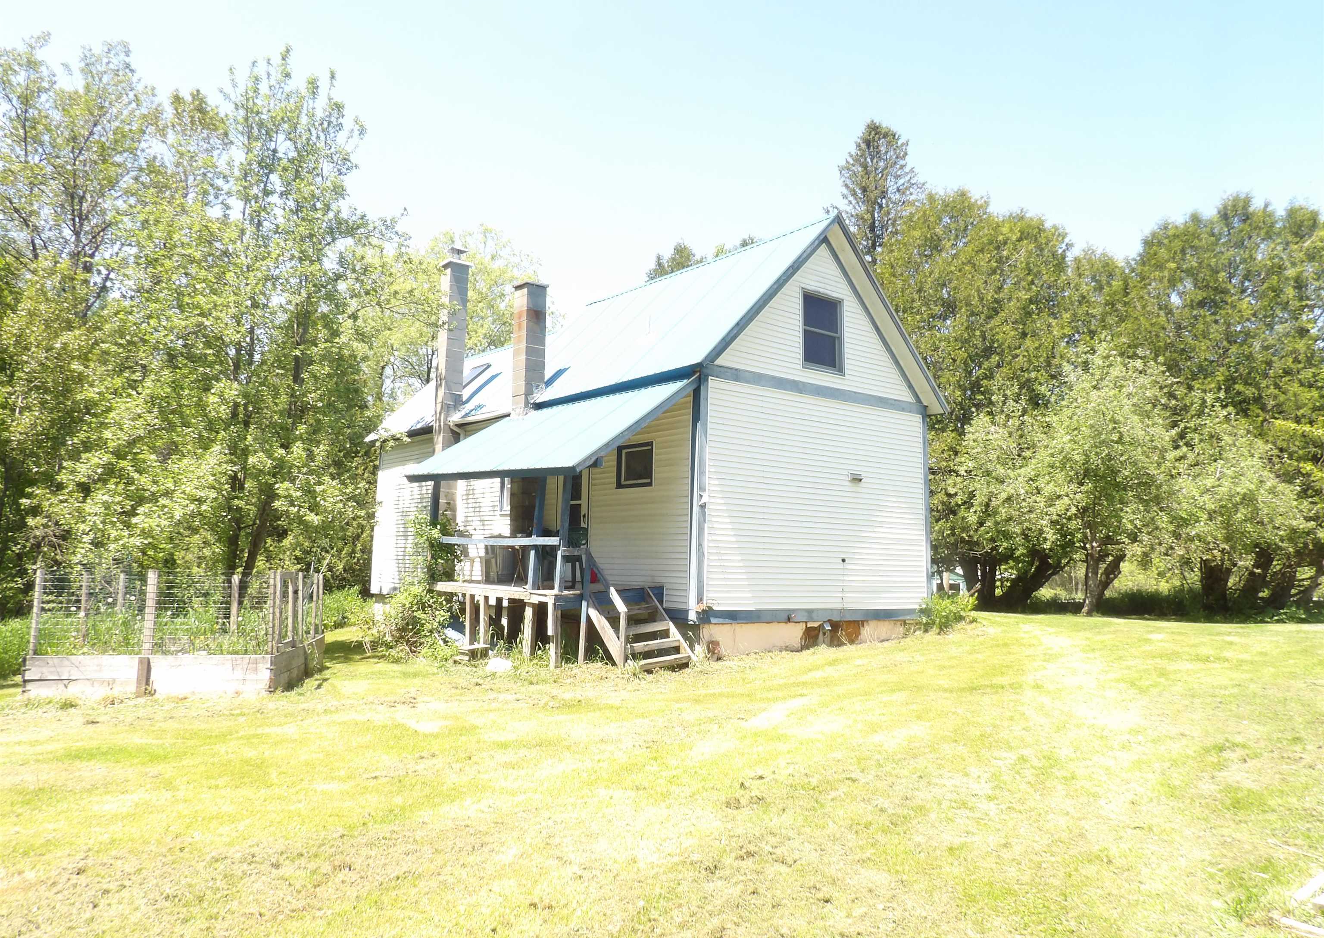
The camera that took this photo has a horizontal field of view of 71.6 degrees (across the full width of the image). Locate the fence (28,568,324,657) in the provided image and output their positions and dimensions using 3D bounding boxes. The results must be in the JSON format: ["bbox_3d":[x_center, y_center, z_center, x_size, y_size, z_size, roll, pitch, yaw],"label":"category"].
[{"bbox_3d":[-5.518,1.636,10.868,2.414,0.920,2.400,2,-6,-8],"label":"fence"}]

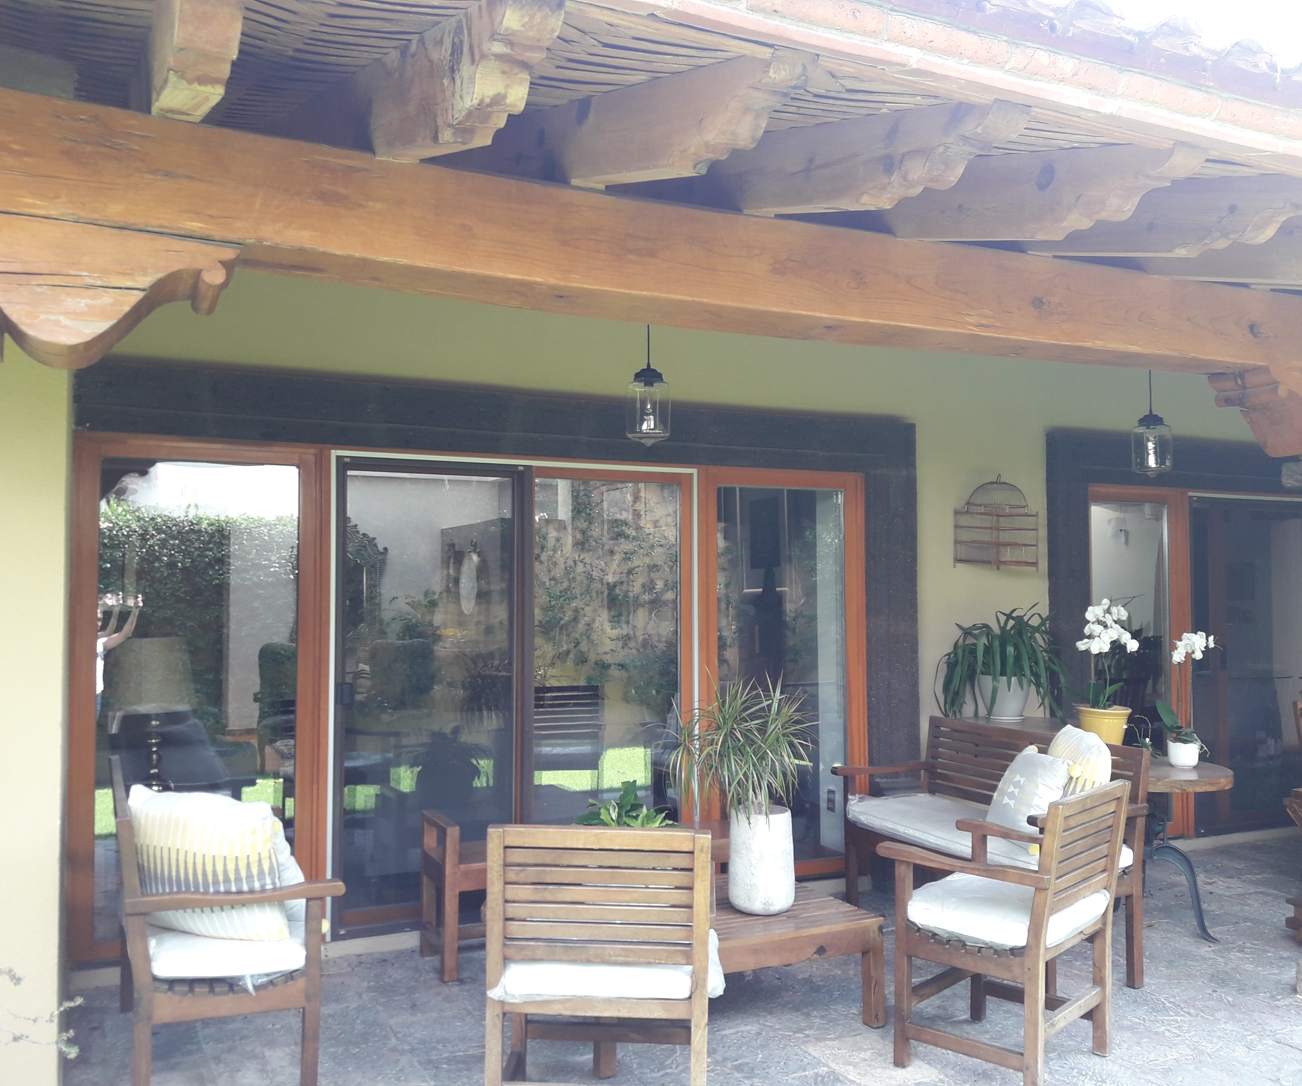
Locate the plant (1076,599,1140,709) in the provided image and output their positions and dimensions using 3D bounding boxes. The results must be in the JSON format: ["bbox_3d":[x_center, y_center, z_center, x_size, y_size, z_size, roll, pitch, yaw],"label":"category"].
[{"bbox_3d":[2.202,0.537,5.643,0.311,0.534,0.280,-1,-3,21],"label":"plant"}]

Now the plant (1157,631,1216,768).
[{"bbox_3d":[2.563,0.748,5.625,0.254,0.628,0.196,-1,-3,24],"label":"plant"}]

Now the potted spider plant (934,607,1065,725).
[{"bbox_3d":[1.774,0.606,5.967,0.609,0.571,0.565,-1,-3,16],"label":"potted spider plant"}]

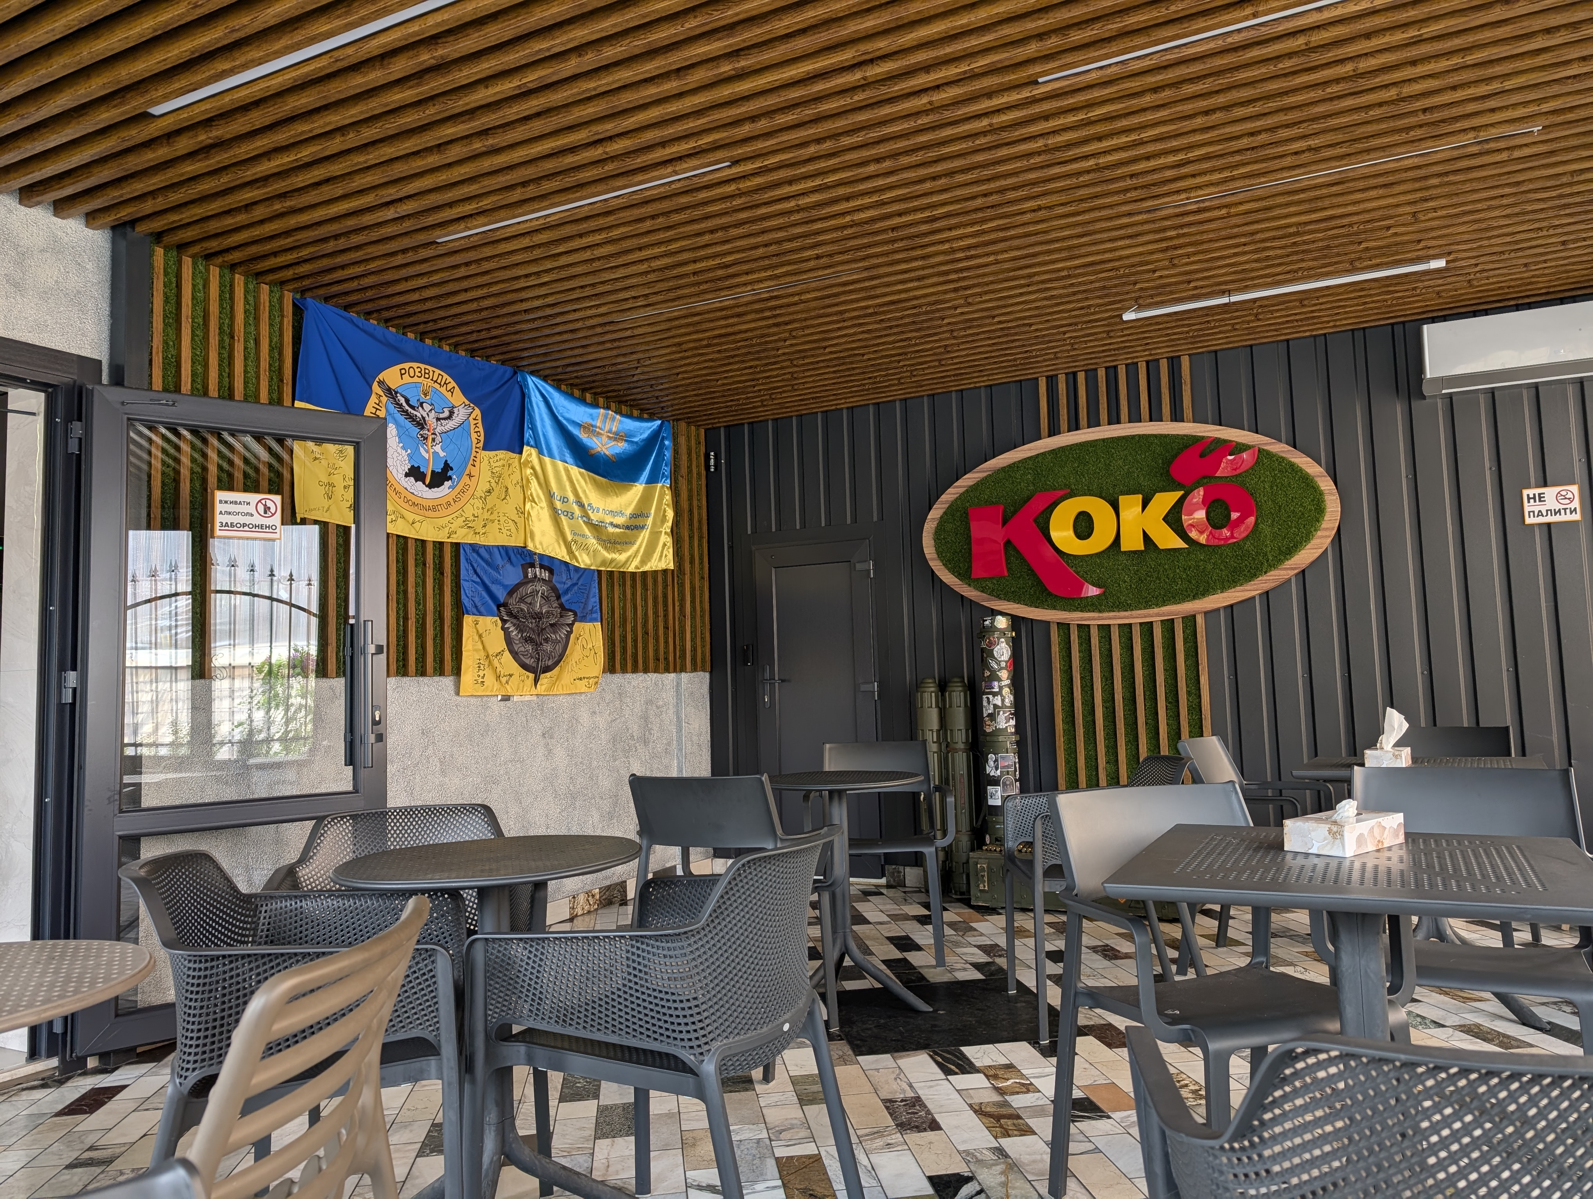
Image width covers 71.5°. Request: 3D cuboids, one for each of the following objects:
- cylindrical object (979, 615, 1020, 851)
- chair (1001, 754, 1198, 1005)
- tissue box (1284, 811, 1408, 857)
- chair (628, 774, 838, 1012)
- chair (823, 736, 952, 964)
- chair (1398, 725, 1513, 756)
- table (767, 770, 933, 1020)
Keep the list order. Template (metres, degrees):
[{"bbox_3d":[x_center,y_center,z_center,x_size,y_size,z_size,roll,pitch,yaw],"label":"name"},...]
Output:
[{"bbox_3d":[1.014,0.653,5.463,0.181,1.156,0.181,-2,-5,0],"label":"cylindrical object"},{"bbox_3d":[1.000,0.920,3.565,0.590,0.800,0.600,-2,-5,2],"label":"chair"},{"bbox_3d":[0.993,0.419,2.003,0.223,0.058,0.119,2,-6,-38],"label":"tissue box"},{"bbox_3d":[-0.206,0.930,3.346,0.580,0.820,0.530,-4,-5,23],"label":"chair"},{"bbox_3d":[0.331,1.005,4.475,0.580,0.820,0.530,-2,-5,7],"label":"chair"},{"bbox_3d":[2.501,0.923,4.311,0.580,0.820,0.530,-5,-6,37],"label":"chair"},{"bbox_3d":[0.166,0.999,3.866,0.623,0.749,0.623,-2,-5,0],"label":"table"}]

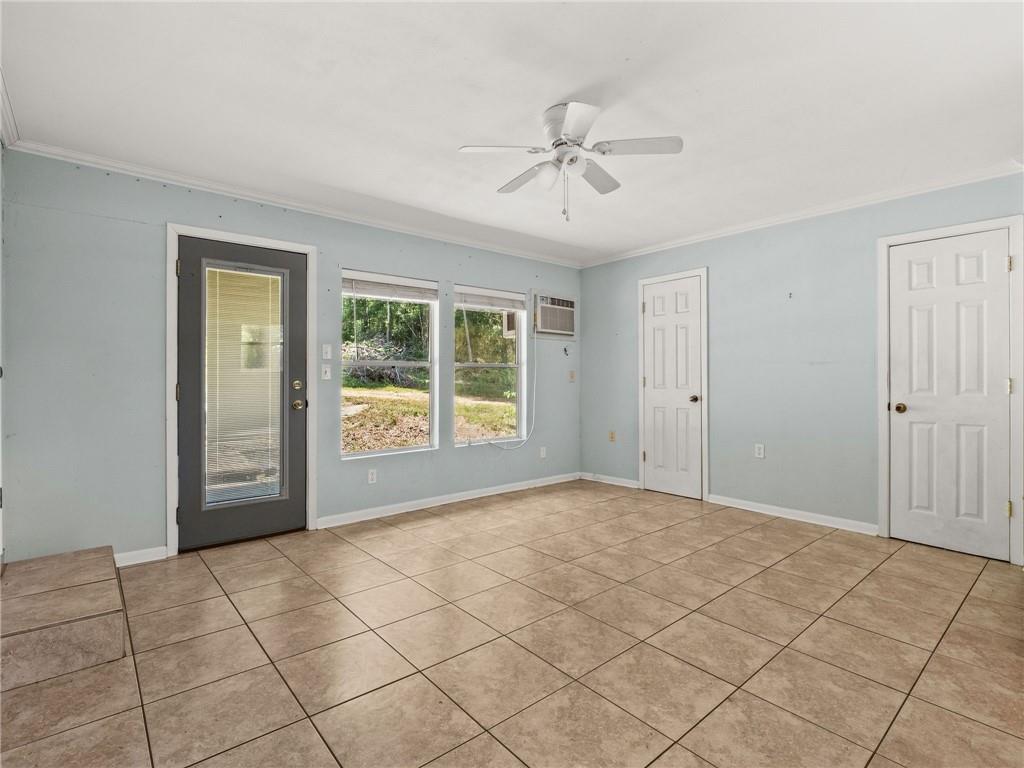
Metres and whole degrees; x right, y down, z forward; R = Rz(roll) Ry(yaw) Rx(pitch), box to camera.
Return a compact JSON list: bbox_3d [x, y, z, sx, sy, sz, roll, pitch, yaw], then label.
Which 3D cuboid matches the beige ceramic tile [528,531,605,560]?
[{"bbox_3d":[0.361,1.102,3.192,0.405,0.013,0.405,-1,1,-40],"label":"beige ceramic tile"}]

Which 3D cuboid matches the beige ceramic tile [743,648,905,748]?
[{"bbox_3d":[1.094,1.086,1.662,0.402,0.015,0.402,0,0,-40],"label":"beige ceramic tile"}]

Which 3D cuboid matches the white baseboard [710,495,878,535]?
[{"bbox_3d":[2.201,1.041,3.836,0.015,0.075,1.236,-1,1,-43],"label":"white baseboard"}]

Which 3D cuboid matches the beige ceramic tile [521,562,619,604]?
[{"bbox_3d":[0.313,1.111,2.634,0.405,0.013,0.405,-1,1,-40],"label":"beige ceramic tile"}]

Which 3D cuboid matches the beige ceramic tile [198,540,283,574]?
[{"bbox_3d":[-1.728,1.090,3.035,0.405,0.012,0.405,0,0,-40],"label":"beige ceramic tile"}]

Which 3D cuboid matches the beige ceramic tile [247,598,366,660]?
[{"bbox_3d":[-0.928,1.117,2.168,0.405,0.013,0.405,-1,1,-40],"label":"beige ceramic tile"}]

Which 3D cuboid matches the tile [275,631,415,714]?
[{"bbox_3d":[-0.653,1.123,1.866,0.405,0.013,0.405,-1,1,-40],"label":"tile"}]

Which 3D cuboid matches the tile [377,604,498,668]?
[{"bbox_3d":[-0.321,1.085,2.050,0.402,0.015,0.402,0,0,-40],"label":"tile"}]

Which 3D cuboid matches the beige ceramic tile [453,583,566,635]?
[{"bbox_3d":[-0.009,1.115,2.378,0.405,0.013,0.405,-1,1,-40],"label":"beige ceramic tile"}]

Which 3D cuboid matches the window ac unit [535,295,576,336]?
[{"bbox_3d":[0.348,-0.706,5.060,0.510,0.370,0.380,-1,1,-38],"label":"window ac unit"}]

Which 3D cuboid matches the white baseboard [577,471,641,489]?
[{"bbox_3d":[1.032,1.028,5.021,0.700,0.075,0.015,1,1,44],"label":"white baseboard"}]

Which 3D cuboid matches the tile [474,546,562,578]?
[{"bbox_3d":[0.039,1.090,2.892,0.405,0.012,0.405,0,0,-40],"label":"tile"}]

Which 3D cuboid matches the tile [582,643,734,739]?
[{"bbox_3d":[0.537,1.119,1.753,0.406,0.012,0.404,-1,1,-40],"label":"tile"}]

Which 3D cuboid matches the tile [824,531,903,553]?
[{"bbox_3d":[2.413,1.090,3.256,0.305,0.012,0.405,0,0,-40],"label":"tile"}]

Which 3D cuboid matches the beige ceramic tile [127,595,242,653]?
[{"bbox_3d":[-1.525,1.115,2.214,0.405,0.013,0.405,-1,1,-40],"label":"beige ceramic tile"}]

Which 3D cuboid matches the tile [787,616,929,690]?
[{"bbox_3d":[1.460,1.125,1.984,0.405,0.013,0.405,-1,1,-40],"label":"tile"}]

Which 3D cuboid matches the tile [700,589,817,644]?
[{"bbox_3d":[1.181,1.111,2.276,0.408,0.012,0.403,-1,1,-40],"label":"tile"}]

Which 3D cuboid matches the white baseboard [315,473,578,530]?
[{"bbox_3d":[-0.336,1.037,4.408,2.857,0.077,0.015,0,0,-40],"label":"white baseboard"}]

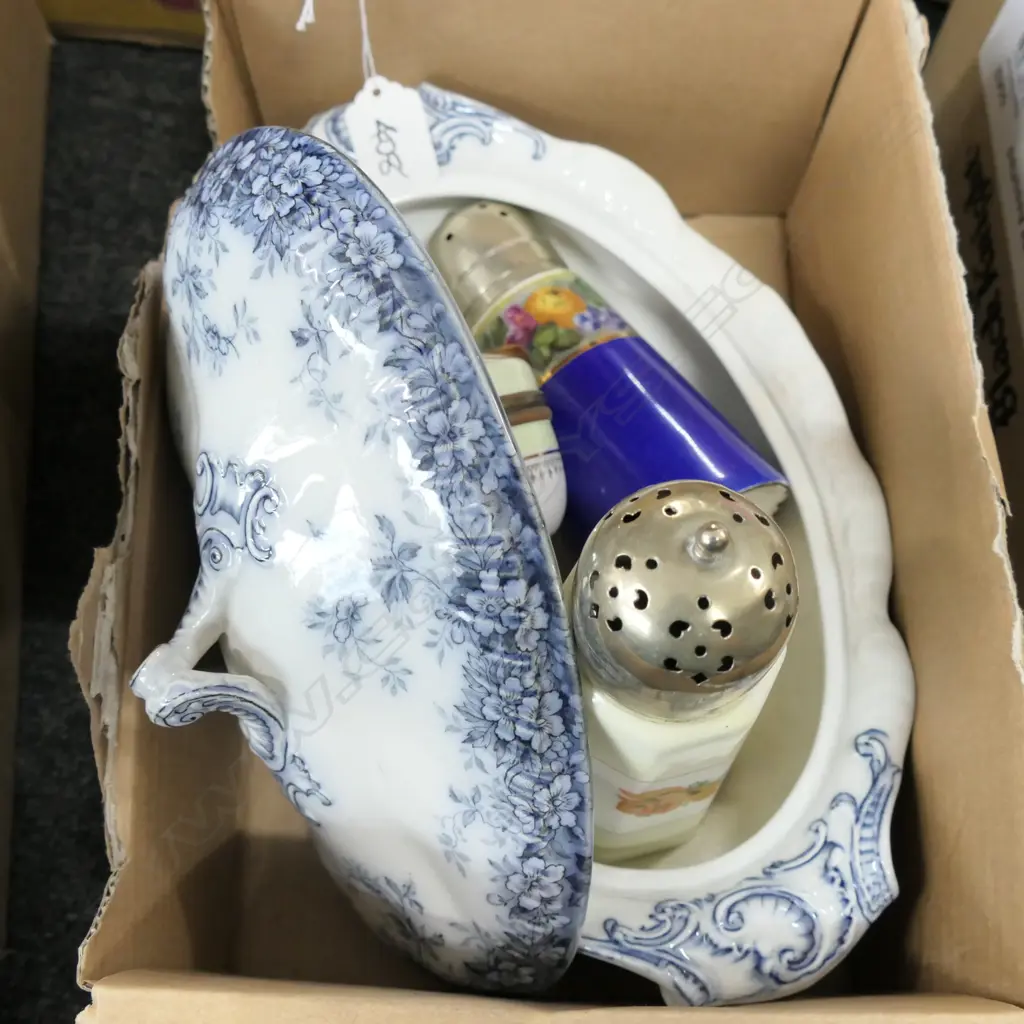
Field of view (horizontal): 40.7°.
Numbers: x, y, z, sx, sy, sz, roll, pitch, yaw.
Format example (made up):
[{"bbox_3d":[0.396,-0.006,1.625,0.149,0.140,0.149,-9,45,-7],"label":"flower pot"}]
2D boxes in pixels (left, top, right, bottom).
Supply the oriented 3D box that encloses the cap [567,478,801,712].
[{"bbox_3d":[0.045,0.015,0.337,0.058,0.052,0.058,2,64,-4],"label":"cap"}]

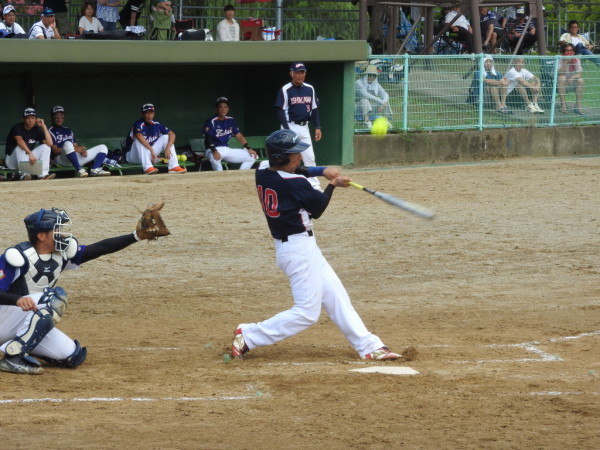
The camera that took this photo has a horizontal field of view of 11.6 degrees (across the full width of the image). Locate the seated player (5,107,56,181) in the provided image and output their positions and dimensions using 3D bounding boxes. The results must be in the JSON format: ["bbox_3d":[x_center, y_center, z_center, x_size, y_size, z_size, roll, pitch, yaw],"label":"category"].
[{"bbox_3d":[-3.723,-1.126,40.700,0.600,1.030,0.750,-1,4,-18],"label":"seated player"}]

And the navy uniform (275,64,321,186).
[{"bbox_3d":[-0.016,-1.231,37.600,0.580,1.680,0.380,-1,4,-13],"label":"navy uniform"}]

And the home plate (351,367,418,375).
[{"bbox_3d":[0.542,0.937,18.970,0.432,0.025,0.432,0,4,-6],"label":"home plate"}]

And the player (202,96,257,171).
[{"bbox_3d":[-1.000,-1.229,42.100,0.680,1.220,0.800,-1,4,-18],"label":"player"}]

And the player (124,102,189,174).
[{"bbox_3d":[-2.033,-1.218,41.600,0.660,1.030,0.780,-2,4,-24],"label":"player"}]

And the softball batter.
[{"bbox_3d":[0.104,0.130,19.700,1.060,1.550,0.660,-2,4,-25],"label":"softball batter"}]

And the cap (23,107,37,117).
[{"bbox_3d":[-3.711,-1.550,40.500,0.180,0.140,0.250,-1,4,-15],"label":"cap"}]

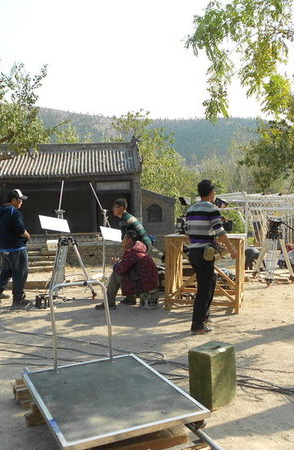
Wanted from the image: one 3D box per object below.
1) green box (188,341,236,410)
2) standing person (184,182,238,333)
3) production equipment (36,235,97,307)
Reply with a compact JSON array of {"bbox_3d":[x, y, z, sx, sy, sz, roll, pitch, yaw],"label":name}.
[{"bbox_3d":[0.488,1.110,3.349,0.201,0.392,0.316,1,3,42],"label":"green box"},{"bbox_3d":[0.730,0.361,5.214,0.520,1.740,0.430,1,3,37],"label":"standing person"},{"bbox_3d":[-1.199,0.678,6.826,0.850,1.020,0.800,-1,2,-11],"label":"production equipment"}]

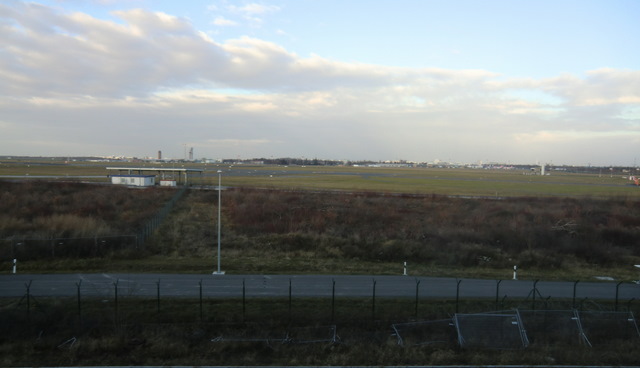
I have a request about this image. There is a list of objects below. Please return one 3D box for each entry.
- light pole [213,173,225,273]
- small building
[{"bbox_3d":[-7.690,2.920,33.800,0.880,7.900,0.880,1,3,0],"label":"light pole"},{"bbox_3d":[-63.100,-1.190,149.500,12.400,3.300,6.300,1,3,10],"label":"small building"}]

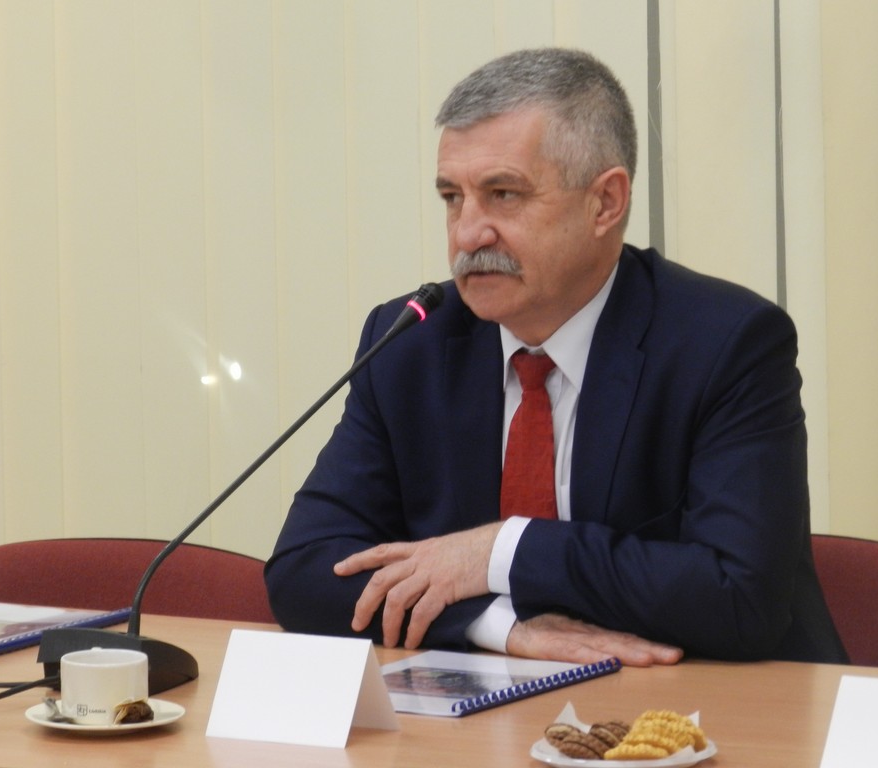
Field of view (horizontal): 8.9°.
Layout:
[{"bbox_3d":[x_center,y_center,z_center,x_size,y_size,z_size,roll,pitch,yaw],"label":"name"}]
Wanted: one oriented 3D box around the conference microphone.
[{"bbox_3d":[-0.199,0.101,5.538,0.401,0.404,0.134,2,8,22],"label":"conference microphone"}]

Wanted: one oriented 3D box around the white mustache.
[{"bbox_3d":[0.045,-0.120,5.620,0.090,0.030,0.027,5,10,38],"label":"white mustache"}]

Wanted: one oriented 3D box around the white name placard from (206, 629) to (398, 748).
[{"bbox_3d":[-0.133,0.284,5.335,0.148,0.094,0.097,3,9,27],"label":"white name placard"}]

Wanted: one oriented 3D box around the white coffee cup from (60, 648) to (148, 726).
[{"bbox_3d":[-0.319,0.288,5.378,0.082,0.061,0.108,-2,8,-7],"label":"white coffee cup"}]

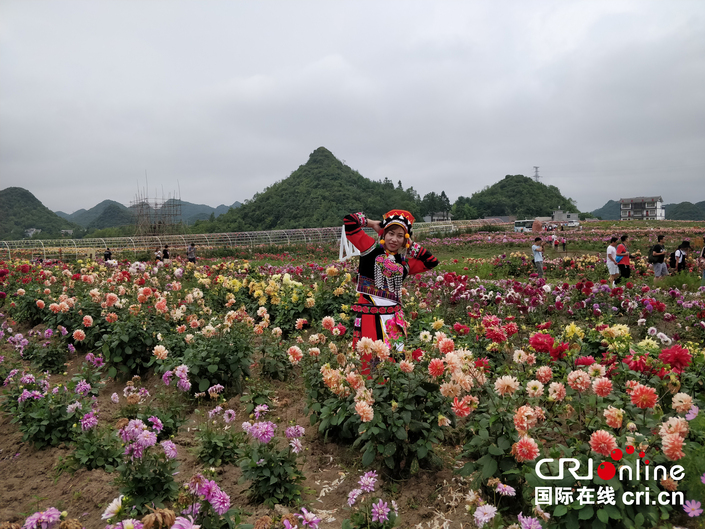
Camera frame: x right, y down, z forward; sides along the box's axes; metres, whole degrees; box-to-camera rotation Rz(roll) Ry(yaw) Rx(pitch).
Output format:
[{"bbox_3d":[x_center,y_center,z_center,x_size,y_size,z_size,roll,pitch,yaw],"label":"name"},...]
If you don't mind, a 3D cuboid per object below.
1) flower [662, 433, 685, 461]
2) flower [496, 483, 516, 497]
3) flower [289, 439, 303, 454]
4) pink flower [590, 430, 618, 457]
[{"bbox_3d":[1.302,0.737,1.980,0.105,0.115,0.080,0,0,-6],"label":"flower"},{"bbox_3d":[0.709,1.035,2.250,0.092,0.055,0.092,1,4,8],"label":"flower"},{"bbox_3d":[-0.300,0.968,2.600,0.085,0.088,0.055,-2,-5,-28],"label":"flower"},{"bbox_3d":[1.021,0.725,1.980,0.112,0.108,0.075,1,6,14],"label":"pink flower"}]

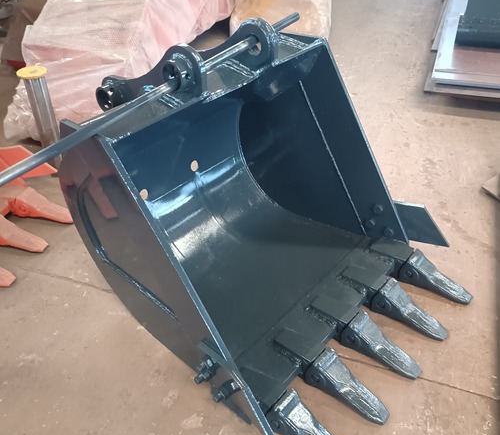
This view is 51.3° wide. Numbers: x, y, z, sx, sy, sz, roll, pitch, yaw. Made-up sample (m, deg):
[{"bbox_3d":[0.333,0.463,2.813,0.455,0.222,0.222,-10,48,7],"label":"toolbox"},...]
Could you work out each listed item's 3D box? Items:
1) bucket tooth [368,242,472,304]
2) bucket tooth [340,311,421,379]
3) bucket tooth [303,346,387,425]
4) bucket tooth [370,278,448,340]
[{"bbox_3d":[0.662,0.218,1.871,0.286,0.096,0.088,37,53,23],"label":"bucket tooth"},{"bbox_3d":[0.423,0.418,1.656,0.258,0.096,0.088,37,53,23],"label":"bucket tooth"},{"bbox_3d":[0.299,0.513,1.551,0.258,0.096,0.088,37,53,23],"label":"bucket tooth"},{"bbox_3d":[0.548,0.324,1.761,0.258,0.096,0.088,37,53,23],"label":"bucket tooth"}]

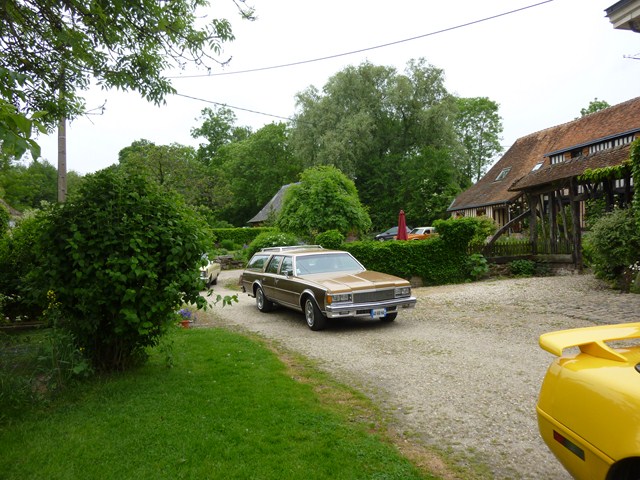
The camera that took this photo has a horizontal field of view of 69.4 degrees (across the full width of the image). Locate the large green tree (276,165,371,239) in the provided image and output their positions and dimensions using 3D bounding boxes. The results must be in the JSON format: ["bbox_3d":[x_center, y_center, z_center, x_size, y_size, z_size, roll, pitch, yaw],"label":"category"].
[{"bbox_3d":[0.220,-2.000,28.000,5.700,5.100,5.400,-2,0,0],"label":"large green tree"}]

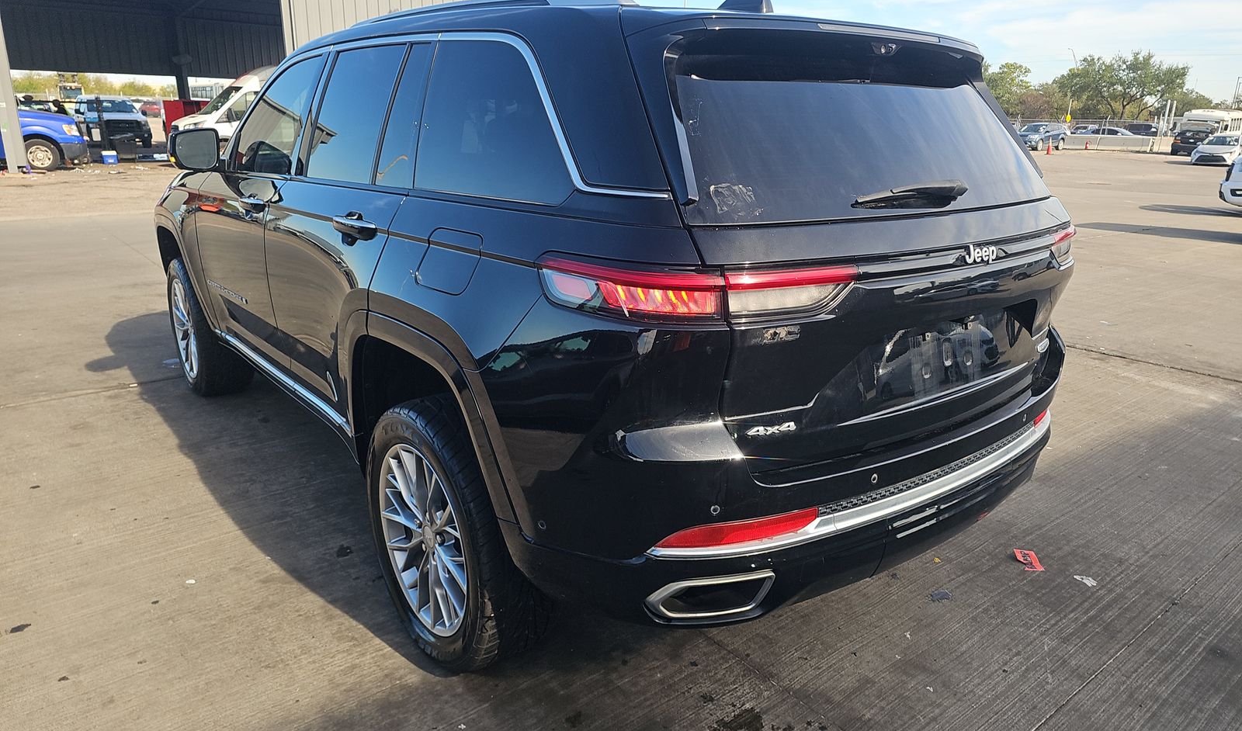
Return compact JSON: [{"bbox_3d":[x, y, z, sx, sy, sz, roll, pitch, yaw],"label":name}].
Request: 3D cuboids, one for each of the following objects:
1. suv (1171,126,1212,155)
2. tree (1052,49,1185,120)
[{"bbox_3d":[36.131,-14.119,51.947,1.900,1.660,4.700,12,20,32],"label":"suv"},{"bbox_3d":[45.781,-24.813,75.831,11.800,8.700,11.500,10,19,28],"label":"tree"}]

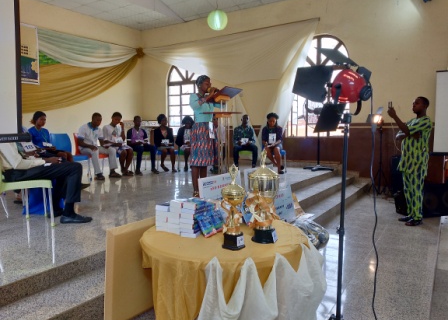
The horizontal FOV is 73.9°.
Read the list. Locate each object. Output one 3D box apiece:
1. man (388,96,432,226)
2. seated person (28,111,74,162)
[{"bbox_3d":[2.555,0.014,4.085,0.540,1.735,0.480,1,3,3],"label":"man"},{"bbox_3d":[-2.559,-0.184,4.689,0.860,1.230,0.500,1,3,12],"label":"seated person"}]

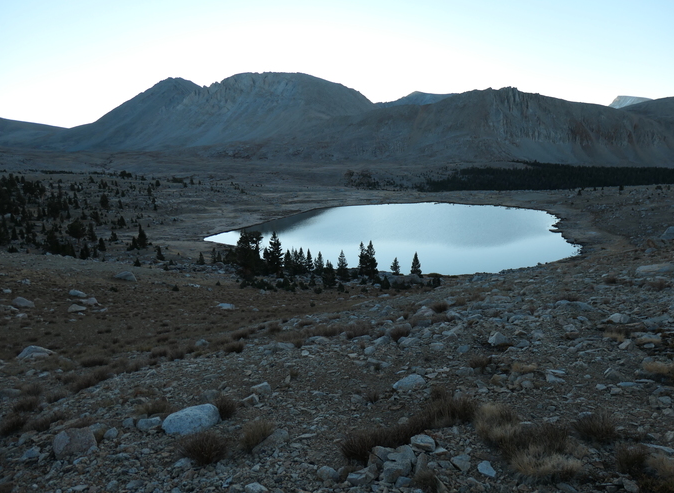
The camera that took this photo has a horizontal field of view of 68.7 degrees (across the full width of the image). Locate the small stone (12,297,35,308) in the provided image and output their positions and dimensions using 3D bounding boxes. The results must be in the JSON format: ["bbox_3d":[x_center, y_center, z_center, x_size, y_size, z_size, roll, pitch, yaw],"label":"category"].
[{"bbox_3d":[-19.705,3.520,31.000,1.480,0.680,1.100,-7,12,-33],"label":"small stone"}]

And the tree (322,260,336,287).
[{"bbox_3d":[-1.164,3.875,70.000,2.000,3.700,2.000,0,10,-1],"label":"tree"}]

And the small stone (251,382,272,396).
[{"bbox_3d":[-1.124,2.129,7.342,0.289,0.199,0.223,0,11,0],"label":"small stone"}]

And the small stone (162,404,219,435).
[{"bbox_3d":[-1.719,2.029,5.786,0.660,0.304,0.442,0,11,0],"label":"small stone"}]

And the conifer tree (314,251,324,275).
[{"bbox_3d":[-4.164,3.601,111.000,2.200,5.500,2.200,0,11,0],"label":"conifer tree"}]

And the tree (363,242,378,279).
[{"bbox_3d":[7.472,2.899,110.000,3.200,8.600,3.000,0,11,0],"label":"tree"}]

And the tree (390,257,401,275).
[{"bbox_3d":[13.403,4.353,113.000,2.400,4.200,2.300,0,11,0],"label":"tree"}]

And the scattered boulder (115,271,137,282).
[{"bbox_3d":[-23.586,3.345,55.000,2.600,1.250,1.900,0,11,0],"label":"scattered boulder"}]

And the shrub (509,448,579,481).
[{"bbox_3d":[1.480,1.547,3.500,0.500,0.190,0.300,0,11,0],"label":"shrub"}]

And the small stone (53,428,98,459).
[{"bbox_3d":[-2.794,2.105,5.269,0.456,0.308,0.329,0,11,0],"label":"small stone"}]

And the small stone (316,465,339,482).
[{"bbox_3d":[-0.076,1.805,3.922,0.185,0.133,0.153,0,11,0],"label":"small stone"}]

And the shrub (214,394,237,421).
[{"bbox_3d":[-1.090,1.567,4.800,0.260,0.250,0.260,-2,11,-14],"label":"shrub"}]

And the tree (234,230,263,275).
[{"bbox_3d":[-18.841,1.490,105.000,6.195,9.905,5.429,0,11,0],"label":"tree"}]

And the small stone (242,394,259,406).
[{"bbox_3d":[-1.186,2.111,6.762,0.239,0.154,0.185,0,11,0],"label":"small stone"}]

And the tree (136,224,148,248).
[{"bbox_3d":[-43.492,-2.163,110.000,2.600,5.200,2.600,-4,11,-21],"label":"tree"}]

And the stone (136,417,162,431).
[{"bbox_3d":[-1.835,1.723,4.800,0.260,0.125,0.190,-4,11,-22],"label":"stone"}]

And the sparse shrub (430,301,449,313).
[{"bbox_3d":[2.494,1.460,12.000,0.480,0.280,0.420,0,11,0],"label":"sparse shrub"}]

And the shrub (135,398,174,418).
[{"bbox_3d":[-2.473,2.207,6.719,0.520,0.230,0.400,0,11,0],"label":"shrub"}]

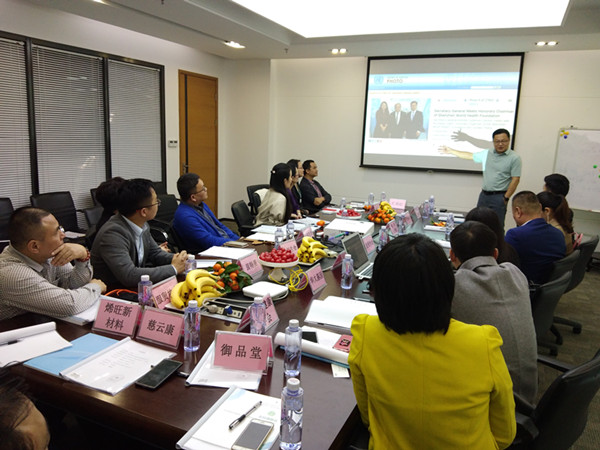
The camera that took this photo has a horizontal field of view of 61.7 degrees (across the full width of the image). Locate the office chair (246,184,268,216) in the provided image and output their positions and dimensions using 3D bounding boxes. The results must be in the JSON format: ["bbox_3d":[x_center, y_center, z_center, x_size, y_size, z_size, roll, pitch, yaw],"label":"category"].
[{"bbox_3d":[-0.182,0.084,5.439,0.580,0.980,0.580,6,11,22],"label":"office chair"}]

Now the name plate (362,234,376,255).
[{"bbox_3d":[0.454,0.122,3.412,0.085,0.107,0.200,7,11,23],"label":"name plate"}]

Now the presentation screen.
[{"bbox_3d":[1.961,-1.588,7.212,2.130,1.630,0.050,6,11,22],"label":"presentation screen"}]

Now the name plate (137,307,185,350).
[{"bbox_3d":[-0.512,0.378,1.893,0.193,0.120,0.080,7,11,26],"label":"name plate"}]

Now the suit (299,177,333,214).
[{"bbox_3d":[0.134,-0.233,5.801,0.400,0.620,0.500,6,11,22],"label":"suit"}]

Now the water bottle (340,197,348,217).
[{"bbox_3d":[0.432,-0.173,4.979,0.056,0.180,0.056,2,10,0],"label":"water bottle"}]

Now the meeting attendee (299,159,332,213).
[{"bbox_3d":[0.251,-0.108,5.815,0.700,1.220,0.520,7,11,23],"label":"meeting attendee"}]

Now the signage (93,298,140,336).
[{"bbox_3d":[-0.670,0.343,1.893,0.198,0.115,0.085,7,11,23],"label":"signage"}]

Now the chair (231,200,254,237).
[{"bbox_3d":[-0.327,0.250,4.614,0.600,0.920,0.600,4,10,12],"label":"chair"}]

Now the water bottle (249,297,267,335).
[{"bbox_3d":[-0.156,0.362,1.899,0.058,0.183,0.058,2,10,0],"label":"water bottle"}]

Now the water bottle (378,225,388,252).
[{"bbox_3d":[0.576,0.101,3.490,0.056,0.180,0.056,2,10,0],"label":"water bottle"}]

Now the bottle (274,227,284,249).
[{"bbox_3d":[-0.133,0.115,3.261,0.056,0.180,0.056,2,10,0],"label":"bottle"}]

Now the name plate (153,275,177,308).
[{"bbox_3d":[-0.622,0.310,2.307,0.087,0.110,0.184,6,11,22],"label":"name plate"}]

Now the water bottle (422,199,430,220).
[{"bbox_3d":[1.271,-0.155,5.056,0.056,0.180,0.056,2,10,0],"label":"water bottle"}]

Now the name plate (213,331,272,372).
[{"bbox_3d":[-0.190,0.421,1.688,0.193,0.120,0.080,4,10,11],"label":"name plate"}]

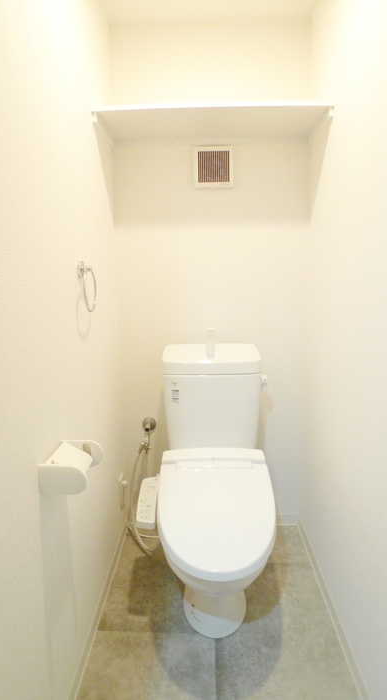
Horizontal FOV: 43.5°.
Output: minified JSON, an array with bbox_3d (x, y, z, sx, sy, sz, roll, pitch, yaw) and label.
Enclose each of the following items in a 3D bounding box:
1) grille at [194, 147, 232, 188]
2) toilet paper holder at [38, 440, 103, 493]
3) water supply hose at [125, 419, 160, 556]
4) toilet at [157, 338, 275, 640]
[{"bbox_3d":[0.083,-0.738,1.967,0.158,0.164,0.035,0,10,1],"label":"grille"},{"bbox_3d":[-0.285,0.272,1.159,0.108,0.069,0.173,0,10,1],"label":"toilet paper holder"},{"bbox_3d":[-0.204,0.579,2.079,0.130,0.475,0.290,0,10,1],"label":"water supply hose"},{"bbox_3d":[0.071,0.475,1.734,0.380,0.855,0.870,0,10,1],"label":"toilet"}]

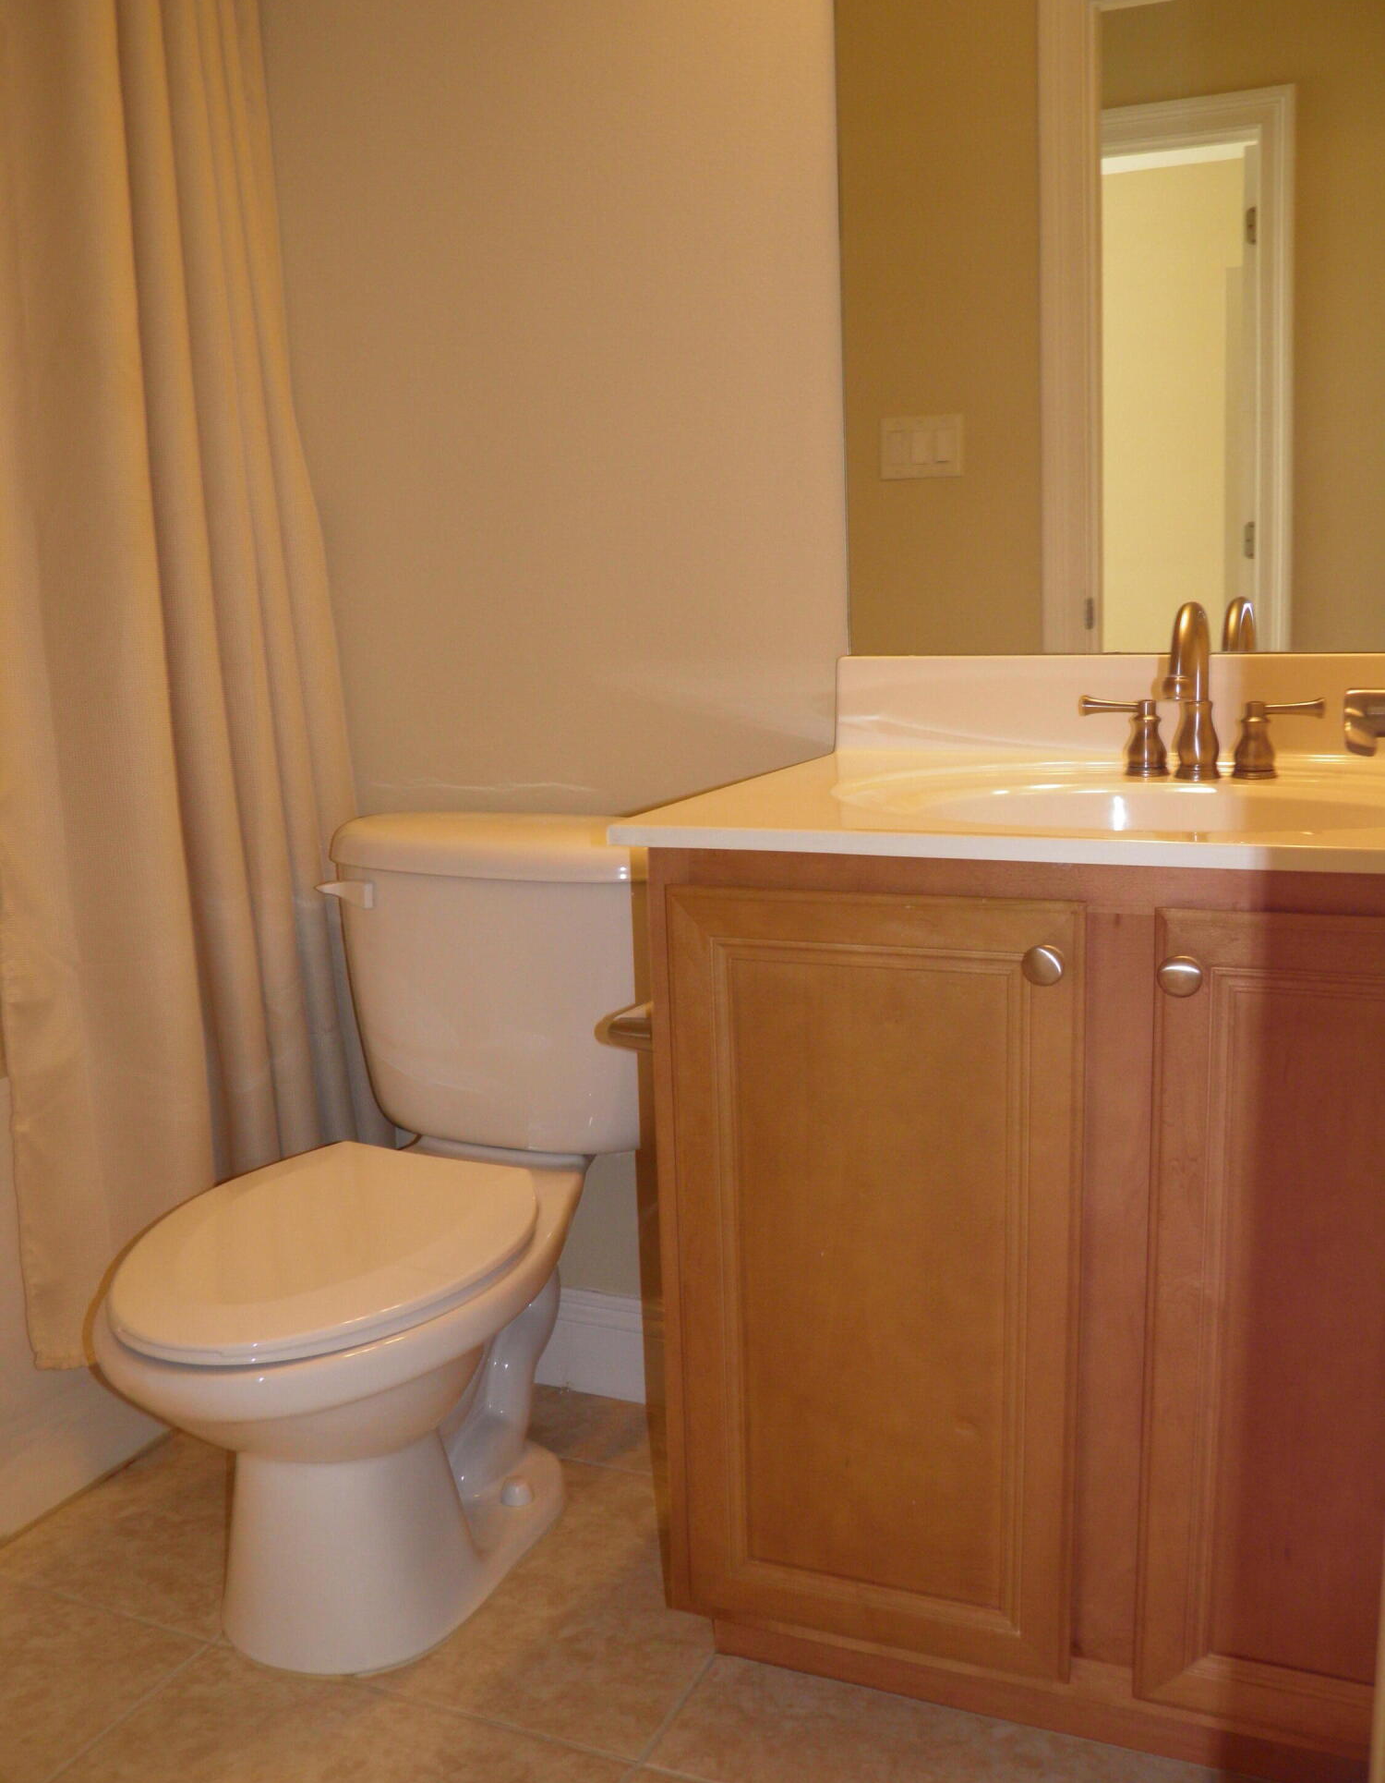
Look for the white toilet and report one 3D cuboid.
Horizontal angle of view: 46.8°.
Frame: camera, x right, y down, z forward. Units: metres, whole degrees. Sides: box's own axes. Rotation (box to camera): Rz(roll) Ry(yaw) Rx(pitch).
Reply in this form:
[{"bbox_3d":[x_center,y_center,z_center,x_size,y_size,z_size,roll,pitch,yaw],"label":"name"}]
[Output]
[{"bbox_3d":[-0.288,0.336,1.595,0.450,0.735,0.735,3,11,23],"label":"white toilet"}]

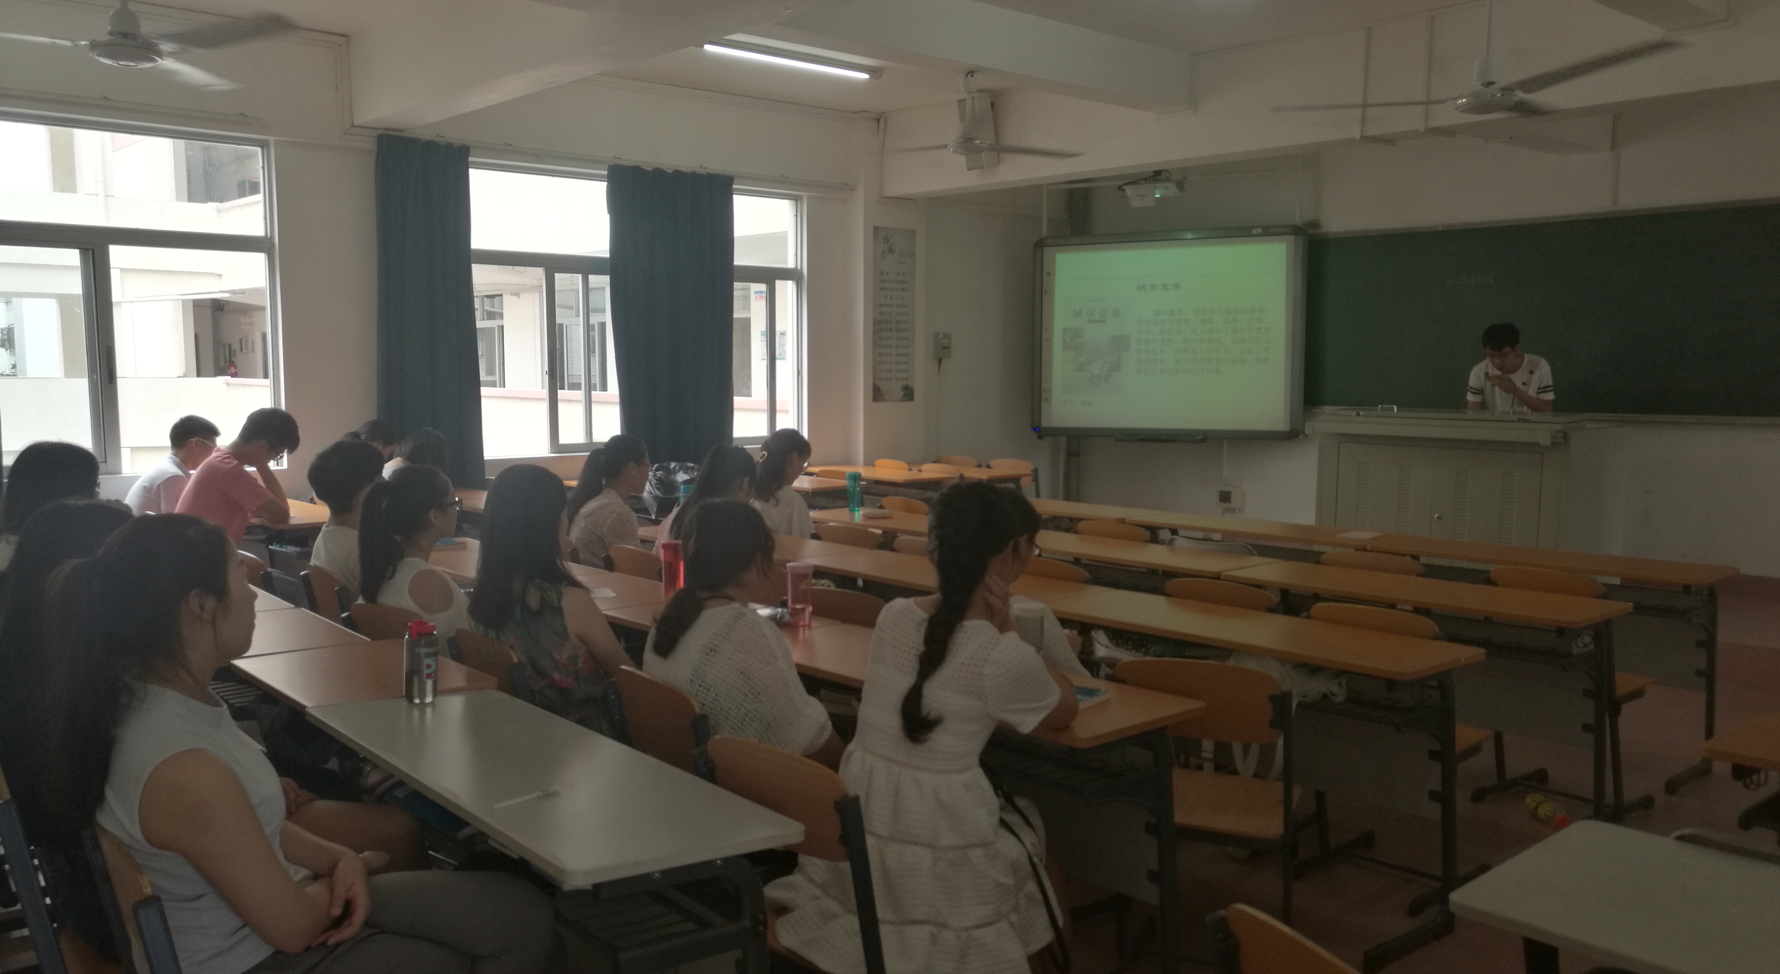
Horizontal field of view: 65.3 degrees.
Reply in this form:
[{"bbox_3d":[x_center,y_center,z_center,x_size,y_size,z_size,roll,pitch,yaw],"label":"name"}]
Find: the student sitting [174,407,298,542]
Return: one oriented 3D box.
[{"bbox_3d":[-2.855,0.284,6.195,0.480,1.240,0.740,5,7,44],"label":"student sitting"}]

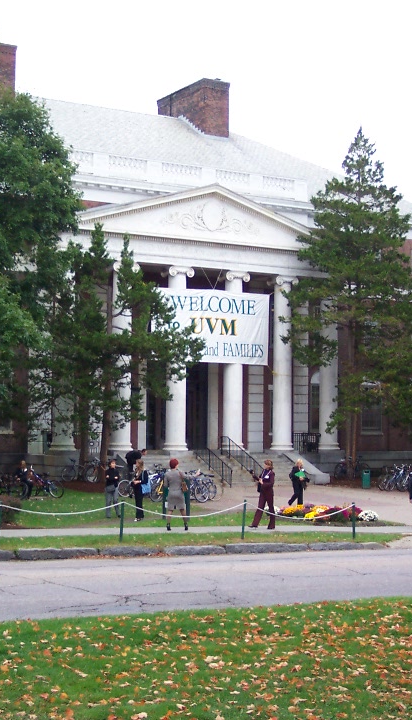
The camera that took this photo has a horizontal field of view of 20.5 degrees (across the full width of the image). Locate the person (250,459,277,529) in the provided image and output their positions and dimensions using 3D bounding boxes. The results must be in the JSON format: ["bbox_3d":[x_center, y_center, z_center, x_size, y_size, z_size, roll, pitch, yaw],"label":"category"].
[{"bbox_3d":[1.392,3.260,27.600,0.600,1.688,0.520,3,-5,-33],"label":"person"}]

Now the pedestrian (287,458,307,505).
[{"bbox_3d":[3.149,4.212,38.800,0.550,1.671,0.500,3,-5,-37],"label":"pedestrian"}]

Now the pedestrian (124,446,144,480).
[{"bbox_3d":[-2.853,4.450,45.800,0.850,1.748,0.520,-1,-4,12],"label":"pedestrian"}]

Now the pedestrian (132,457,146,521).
[{"bbox_3d":[-1.785,3.576,31.300,0.440,1.689,0.500,1,-4,-15],"label":"pedestrian"}]

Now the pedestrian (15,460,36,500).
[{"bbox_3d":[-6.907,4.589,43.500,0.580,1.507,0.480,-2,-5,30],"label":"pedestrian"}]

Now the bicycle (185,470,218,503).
[{"bbox_3d":[-0.299,5.165,45.500,1.650,1.070,0.580,-3,-5,35],"label":"bicycle"}]

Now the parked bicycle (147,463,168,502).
[{"bbox_3d":[-1.716,4.840,43.000,1.650,1.070,0.580,-3,-5,35],"label":"parked bicycle"}]

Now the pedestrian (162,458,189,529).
[{"bbox_3d":[-0.691,3.156,26.700,0.630,1.684,0.400,0,-4,10],"label":"pedestrian"}]

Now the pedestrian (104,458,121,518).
[{"bbox_3d":[-2.603,3.603,31.900,0.500,1.665,0.360,1,-4,-7],"label":"pedestrian"}]

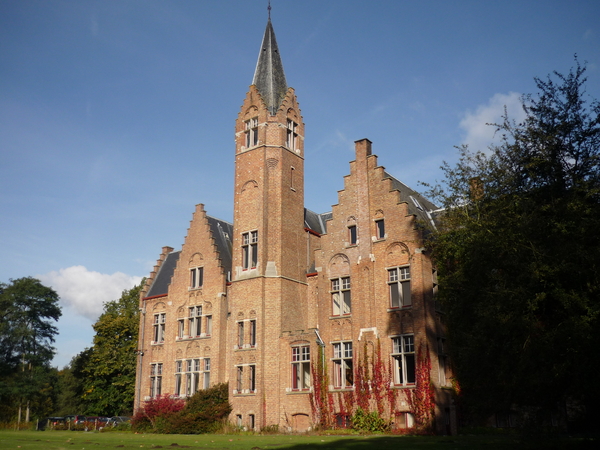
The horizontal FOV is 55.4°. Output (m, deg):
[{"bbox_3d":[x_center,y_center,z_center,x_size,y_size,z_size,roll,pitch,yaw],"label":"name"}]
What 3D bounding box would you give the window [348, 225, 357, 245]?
[{"bbox_3d":[3.636,0.678,38.971,0.639,1.349,0.250,-14,-23,34],"label":"window"}]

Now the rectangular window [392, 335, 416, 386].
[{"bbox_3d":[6.416,8.384,35.353,1.570,3.130,0.220,-14,-22,34],"label":"rectangular window"}]

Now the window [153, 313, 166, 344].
[{"bbox_3d":[-12.757,9.464,52.112,1.590,2.770,0.220,-14,-22,34],"label":"window"}]

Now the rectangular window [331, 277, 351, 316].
[{"bbox_3d":[2.840,4.938,39.201,1.570,2.750,0.220,-14,-22,34],"label":"rectangular window"}]

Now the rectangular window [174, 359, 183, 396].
[{"bbox_3d":[-10.140,12.998,48.318,0.824,2.925,0.250,-14,-23,34],"label":"rectangular window"}]

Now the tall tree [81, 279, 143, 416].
[{"bbox_3d":[-23.395,16.801,76.688,12.000,20.000,12.000,-14,-23,34],"label":"tall tree"}]

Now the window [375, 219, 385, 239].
[{"bbox_3d":[5.446,0.336,38.696,0.690,1.470,0.220,-14,-22,34],"label":"window"}]

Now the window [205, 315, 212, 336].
[{"bbox_3d":[-7.651,8.574,48.409,0.710,1.830,0.220,-14,-22,34],"label":"window"}]

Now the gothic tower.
[{"bbox_3d":[-2.565,-2.152,46.625,4.944,35.844,4.893,-14,-23,34],"label":"gothic tower"}]

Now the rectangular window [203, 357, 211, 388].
[{"bbox_3d":[-7.485,12.348,46.459,0.824,2.905,0.250,-14,-23,34],"label":"rectangular window"}]

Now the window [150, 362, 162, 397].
[{"bbox_3d":[-12.432,13.589,49.912,1.545,2.925,0.250,-14,-23,34],"label":"window"}]

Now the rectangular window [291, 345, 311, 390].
[{"bbox_3d":[0.119,9.723,38.685,1.576,3.049,0.250,-14,-23,34],"label":"rectangular window"}]

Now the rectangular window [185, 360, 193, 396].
[{"bbox_3d":[-9.291,12.927,48.256,0.860,2.960,0.220,-14,-22,34],"label":"rectangular window"}]

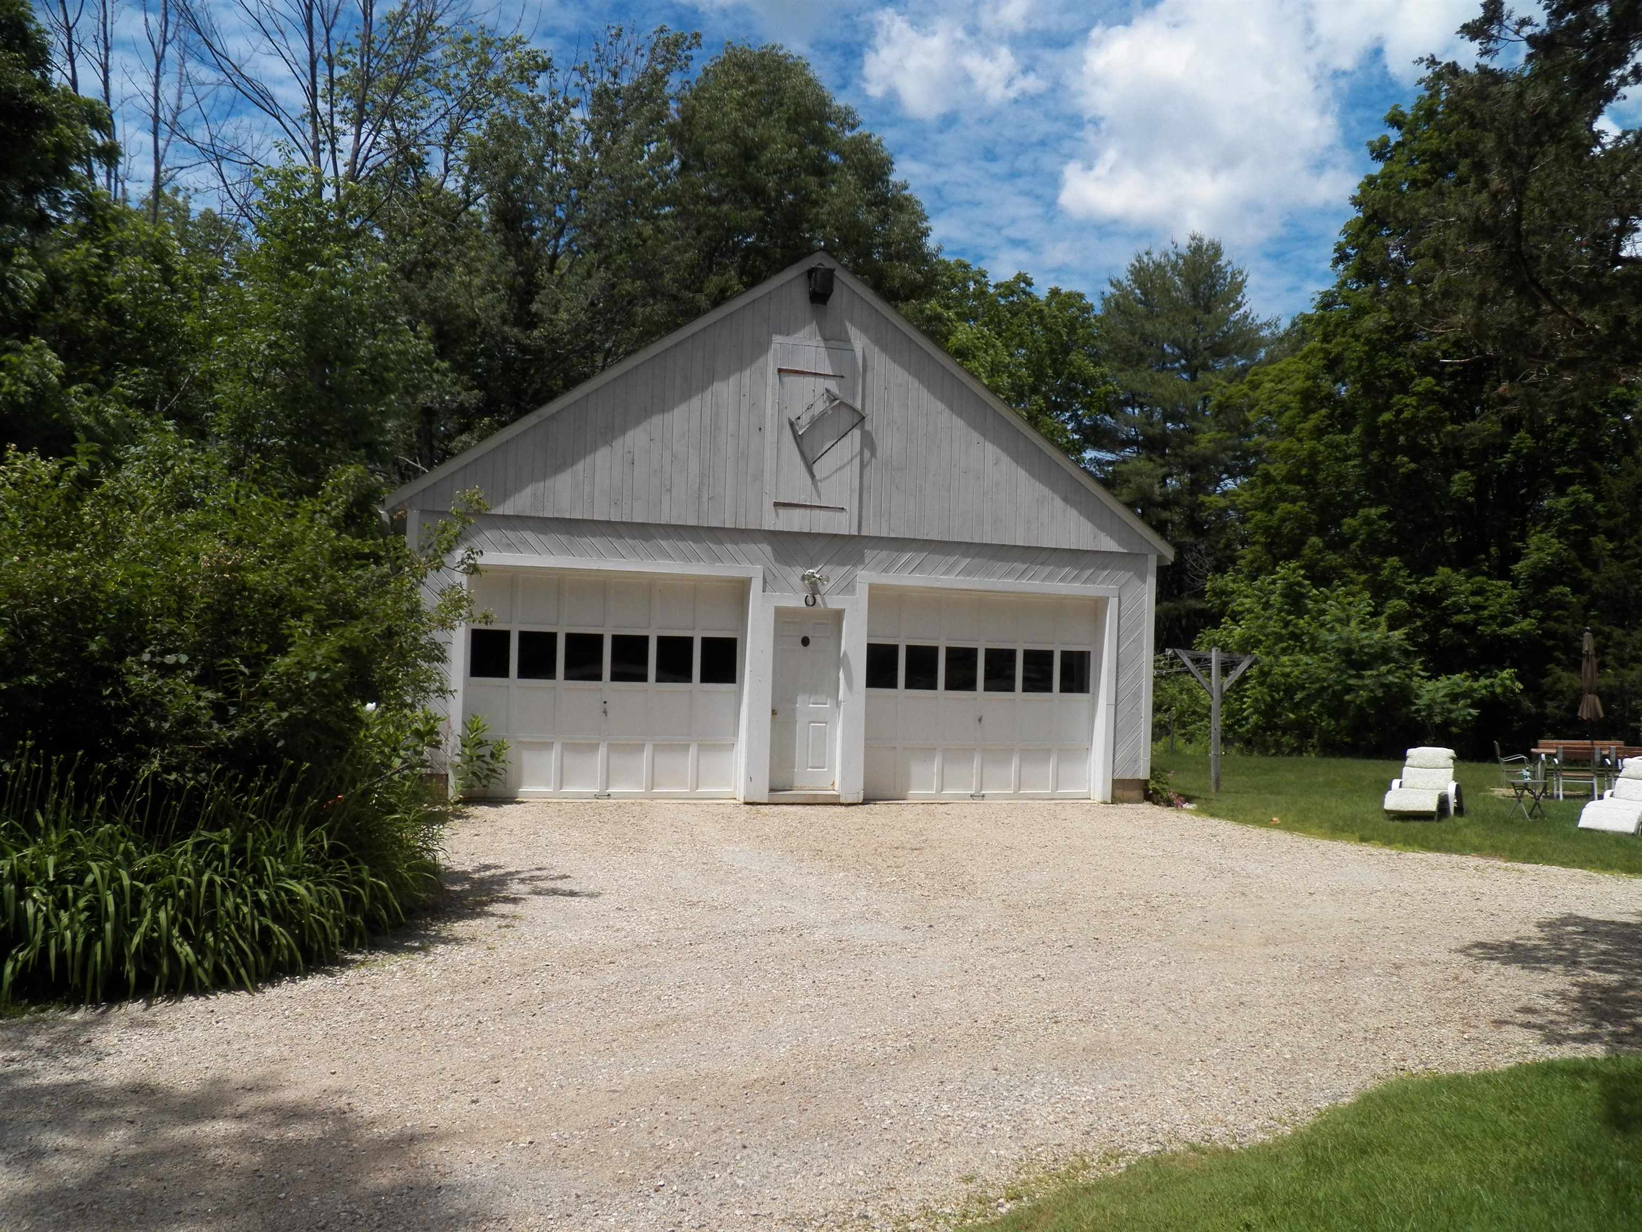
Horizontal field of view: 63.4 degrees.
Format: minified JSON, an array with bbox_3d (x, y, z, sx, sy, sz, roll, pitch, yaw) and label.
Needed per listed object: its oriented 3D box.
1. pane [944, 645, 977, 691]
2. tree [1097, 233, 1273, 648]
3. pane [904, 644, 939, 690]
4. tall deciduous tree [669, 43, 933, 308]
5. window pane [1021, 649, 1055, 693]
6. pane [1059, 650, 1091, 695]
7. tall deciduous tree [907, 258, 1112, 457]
[{"bbox_3d":[1.637,0.622,15.426,0.404,0.511,0.030,2,-2,-16],"label":"pane"},{"bbox_3d":[9.747,-3.711,35.855,5.800,13.370,5.800,2,-2,15],"label":"tree"},{"bbox_3d":[1.168,0.602,15.288,0.404,0.511,0.030,2,-2,-16],"label":"pane"},{"bbox_3d":[-0.801,-5.525,31.150,7.500,16.020,7.500,2,-2,-2],"label":"tall deciduous tree"},{"bbox_3d":[2.575,0.656,15.702,0.404,0.511,0.030,2,-2,-16],"label":"window pane"},{"bbox_3d":[3.035,0.673,15.838,0.404,0.511,0.030,2,-2,-16],"label":"pane"},{"bbox_3d":[4.109,-2.862,30.835,6.300,11.020,6.300,2,-2,7],"label":"tall deciduous tree"}]

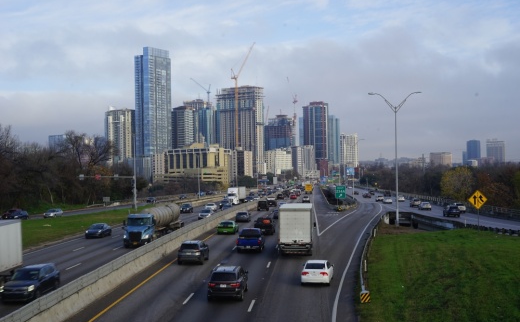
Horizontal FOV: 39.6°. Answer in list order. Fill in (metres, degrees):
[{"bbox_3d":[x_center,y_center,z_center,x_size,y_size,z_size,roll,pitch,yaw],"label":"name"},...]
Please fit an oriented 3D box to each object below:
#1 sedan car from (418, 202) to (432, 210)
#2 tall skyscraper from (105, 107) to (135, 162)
[{"bbox_3d":[30.766,8.337,134.000,1.820,1.520,4.500,-1,0,3],"label":"sedan car"},{"bbox_3d":[-185.479,-20.833,970.000,44.000,99.460,24.000,-1,0,39],"label":"tall skyscraper"}]

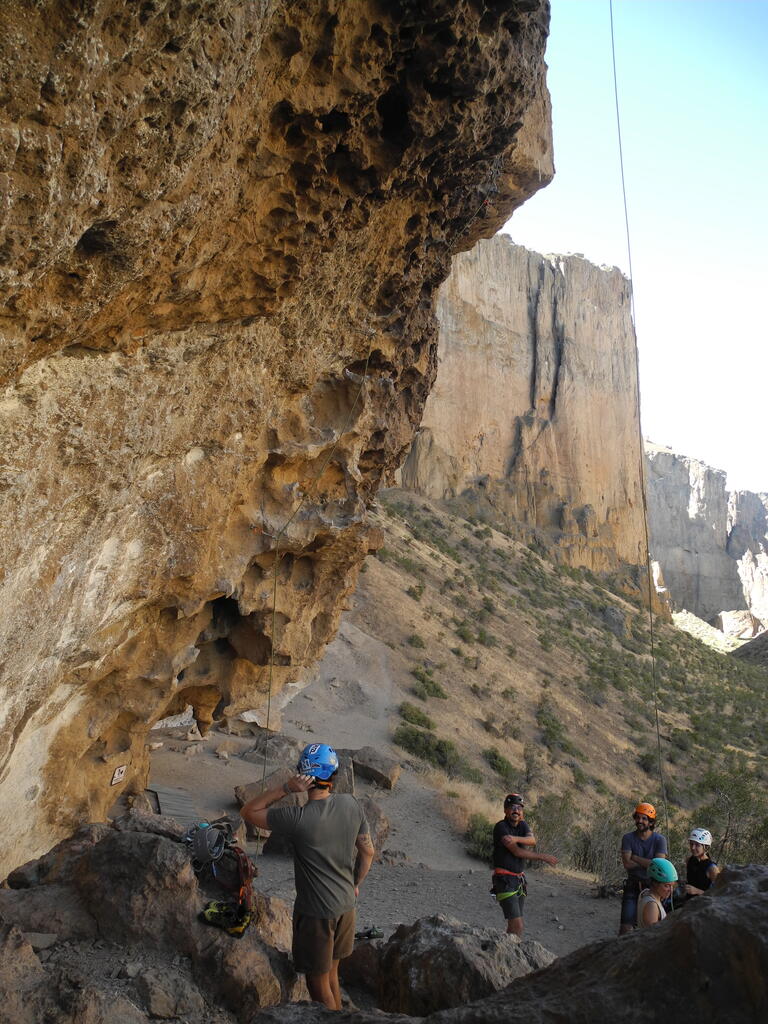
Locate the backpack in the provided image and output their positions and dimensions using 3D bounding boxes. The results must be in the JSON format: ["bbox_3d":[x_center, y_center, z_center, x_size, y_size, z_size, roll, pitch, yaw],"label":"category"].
[{"bbox_3d":[-1.013,2.244,5.100,0.420,0.600,0.360,5,-14,-17],"label":"backpack"}]

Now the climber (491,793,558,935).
[{"bbox_3d":[1.425,3.760,8.292,0.540,1.780,0.540,11,-16,-38],"label":"climber"}]

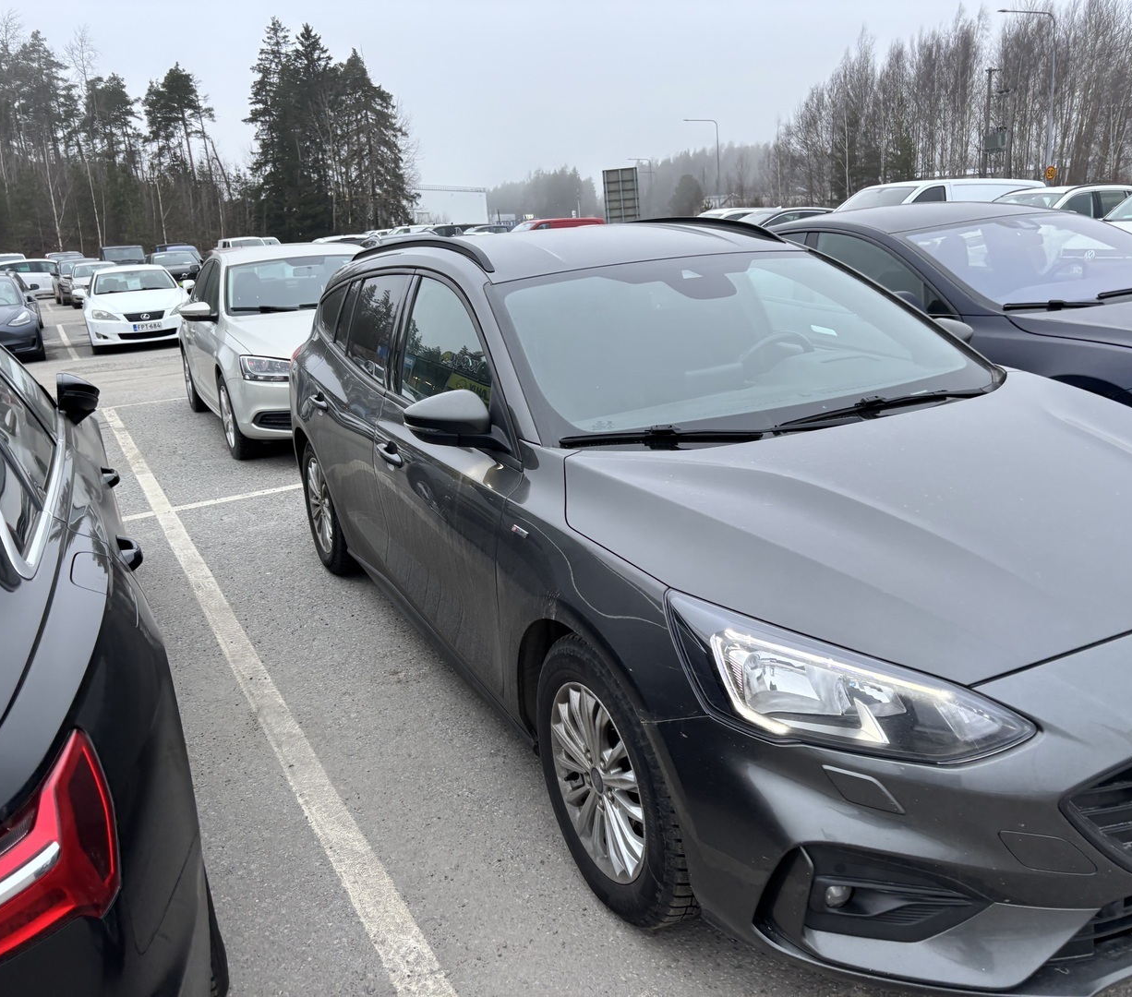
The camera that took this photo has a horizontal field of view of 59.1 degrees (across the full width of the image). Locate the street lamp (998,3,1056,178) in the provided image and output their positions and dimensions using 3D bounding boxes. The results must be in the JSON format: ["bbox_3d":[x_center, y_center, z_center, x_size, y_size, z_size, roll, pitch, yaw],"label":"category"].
[{"bbox_3d":[21.755,-17.817,47.127,2.750,9.600,0.300,-7,14,-14],"label":"street lamp"}]

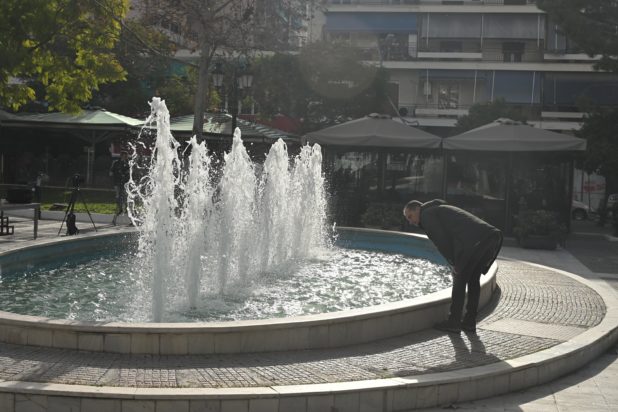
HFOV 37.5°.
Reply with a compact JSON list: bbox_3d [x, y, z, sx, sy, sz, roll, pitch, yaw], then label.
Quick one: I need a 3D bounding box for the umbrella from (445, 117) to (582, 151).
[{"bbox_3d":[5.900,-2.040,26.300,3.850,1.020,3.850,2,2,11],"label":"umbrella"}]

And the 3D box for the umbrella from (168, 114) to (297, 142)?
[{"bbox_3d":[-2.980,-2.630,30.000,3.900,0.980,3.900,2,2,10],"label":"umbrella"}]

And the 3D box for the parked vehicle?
[{"bbox_3d":[11.000,-0.140,42.200,4.200,1.480,1.750,2,2,10],"label":"parked vehicle"}]

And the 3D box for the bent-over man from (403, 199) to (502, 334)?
[{"bbox_3d":[1.410,0.600,8.950,0.980,1.330,0.540,3,2,28],"label":"bent-over man"}]

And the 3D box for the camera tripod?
[{"bbox_3d":[-5.050,0.050,19.800,0.850,1.220,0.850,3,3,37],"label":"camera tripod"}]

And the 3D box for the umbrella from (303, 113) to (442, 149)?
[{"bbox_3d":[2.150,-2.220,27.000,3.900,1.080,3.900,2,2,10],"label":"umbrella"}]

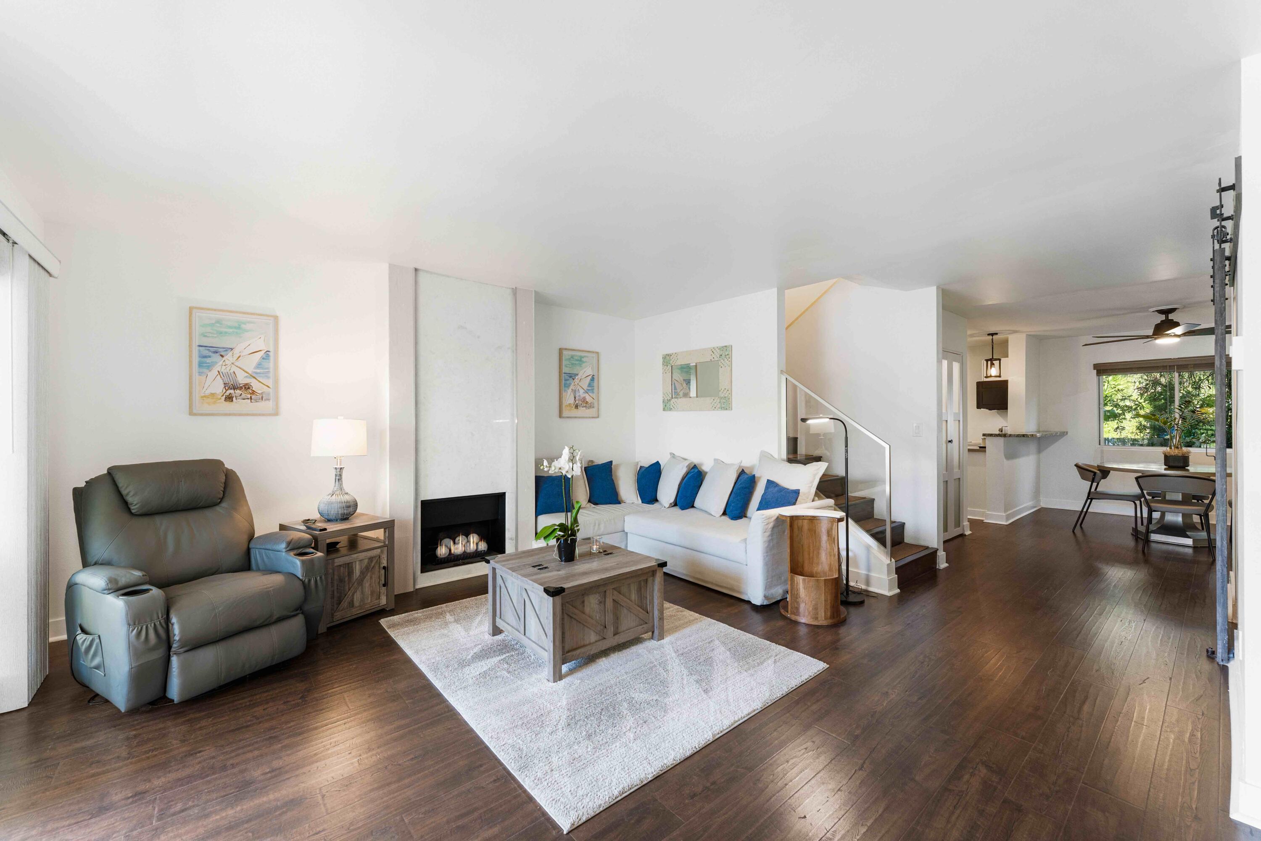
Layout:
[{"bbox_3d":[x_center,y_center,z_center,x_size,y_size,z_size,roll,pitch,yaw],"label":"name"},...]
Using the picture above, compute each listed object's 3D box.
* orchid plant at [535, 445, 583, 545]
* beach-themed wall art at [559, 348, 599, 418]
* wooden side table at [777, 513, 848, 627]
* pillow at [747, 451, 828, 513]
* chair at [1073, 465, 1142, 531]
[{"bbox_3d":[-0.425,0.460,2.970,0.280,0.630,0.230,0,0,0],"label":"orchid plant"},{"bbox_3d":[-0.541,-0.387,5.179,0.490,0.720,0.030,0,0,-40],"label":"beach-themed wall art"},{"bbox_3d":[1.223,0.962,3.306,0.430,0.650,0.430,0,0,24],"label":"wooden side table"},{"bbox_3d":[1.271,0.562,3.967,0.180,0.560,0.580,17,-3,-41],"label":"pillow"},{"bbox_3d":[5.429,0.894,5.593,0.550,0.780,0.580,0,0,-40],"label":"chair"}]

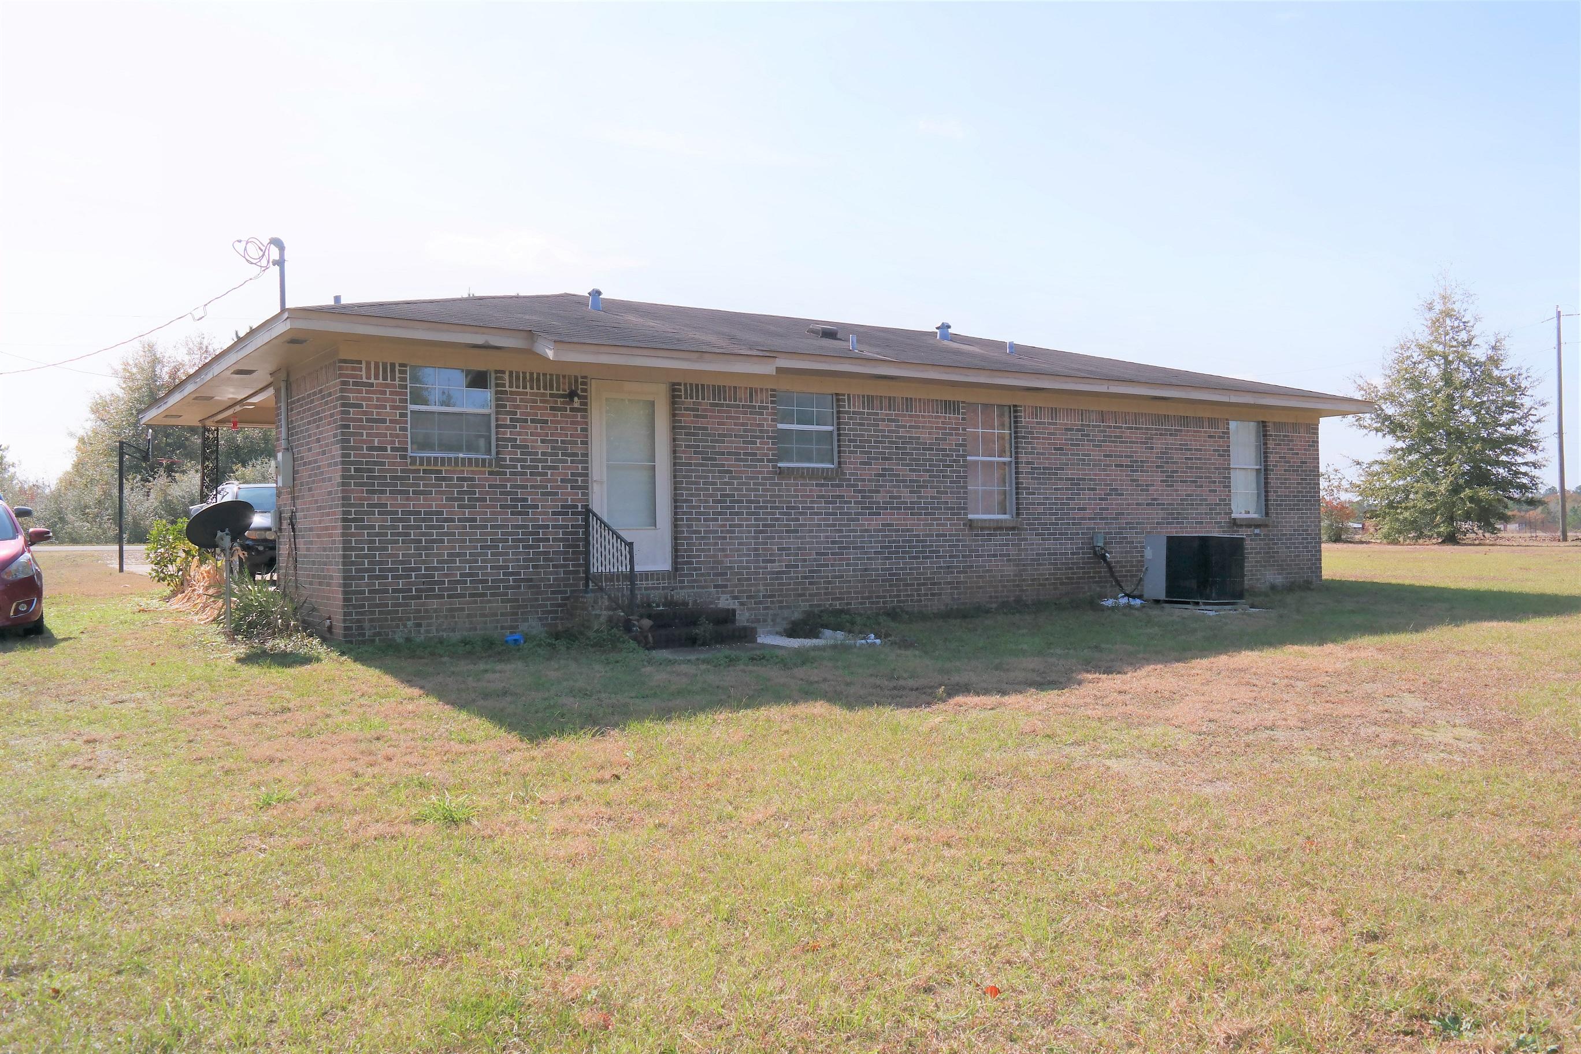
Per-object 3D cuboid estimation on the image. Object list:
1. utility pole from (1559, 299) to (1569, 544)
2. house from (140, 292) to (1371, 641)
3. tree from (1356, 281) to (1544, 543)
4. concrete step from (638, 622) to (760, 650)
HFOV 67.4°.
[{"bbox_3d":[34.536,-4.585,53.000,0.320,10.600,0.320,0,-1,-33],"label":"utility pole"},{"bbox_3d":[0.024,-1.081,18.405,16.171,4.490,9.994,0,-1,-33],"label":"house"},{"bbox_3d":[27.841,-4.846,50.000,7.400,11.100,7.400,0,-1,-33],"label":"tree"},{"bbox_3d":[-1.019,1.118,11.974,1.376,0.171,0.402,0,-1,-33],"label":"concrete step"}]

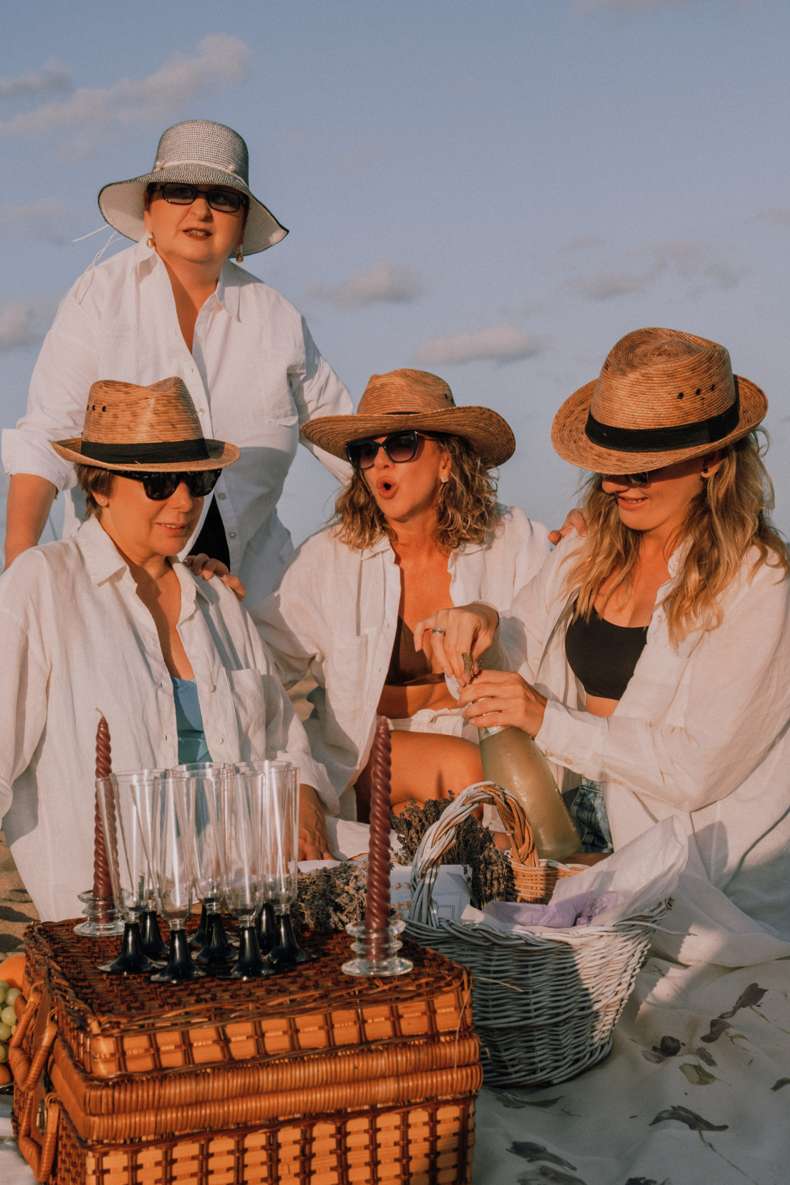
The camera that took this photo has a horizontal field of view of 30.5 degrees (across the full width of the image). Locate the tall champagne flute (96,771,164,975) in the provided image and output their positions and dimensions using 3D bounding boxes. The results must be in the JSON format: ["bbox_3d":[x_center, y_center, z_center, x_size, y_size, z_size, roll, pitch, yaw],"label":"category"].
[{"bbox_3d":[-0.258,0.274,1.415,0.066,0.183,0.066,-1,1,0],"label":"tall champagne flute"}]

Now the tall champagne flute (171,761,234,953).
[{"bbox_3d":[-0.192,0.272,1.502,0.066,0.183,0.066,-3,1,0],"label":"tall champagne flute"}]

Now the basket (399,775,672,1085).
[{"bbox_3d":[0.142,0.390,1.750,0.380,0.310,0.360,0,1,24],"label":"basket"}]

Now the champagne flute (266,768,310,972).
[{"bbox_3d":[-0.114,0.274,1.445,0.066,0.183,0.066,-4,1,0],"label":"champagne flute"}]

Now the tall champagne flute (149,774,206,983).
[{"bbox_3d":[-0.214,0.274,1.392,0.066,0.183,0.066,-4,1,0],"label":"tall champagne flute"}]

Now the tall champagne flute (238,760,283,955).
[{"bbox_3d":[-0.134,0.272,1.506,0.066,0.183,0.066,-1,1,0],"label":"tall champagne flute"}]

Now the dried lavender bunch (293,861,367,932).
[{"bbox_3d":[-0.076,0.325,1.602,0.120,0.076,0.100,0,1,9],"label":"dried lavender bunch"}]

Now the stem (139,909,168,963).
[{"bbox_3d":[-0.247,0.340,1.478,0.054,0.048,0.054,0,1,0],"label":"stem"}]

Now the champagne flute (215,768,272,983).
[{"bbox_3d":[-0.146,0.274,1.399,0.066,0.183,0.066,-4,1,0],"label":"champagne flute"}]

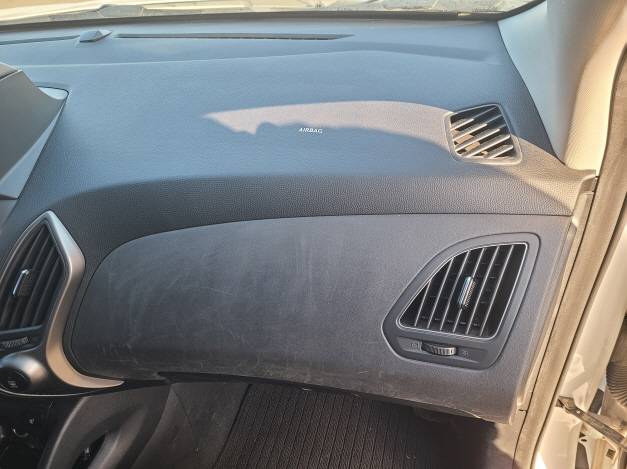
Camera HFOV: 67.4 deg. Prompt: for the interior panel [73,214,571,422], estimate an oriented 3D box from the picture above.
[{"bbox_3d":[-0.049,0.042,0.532,0.560,0.245,0.125,4,38,13],"label":"interior panel"}]

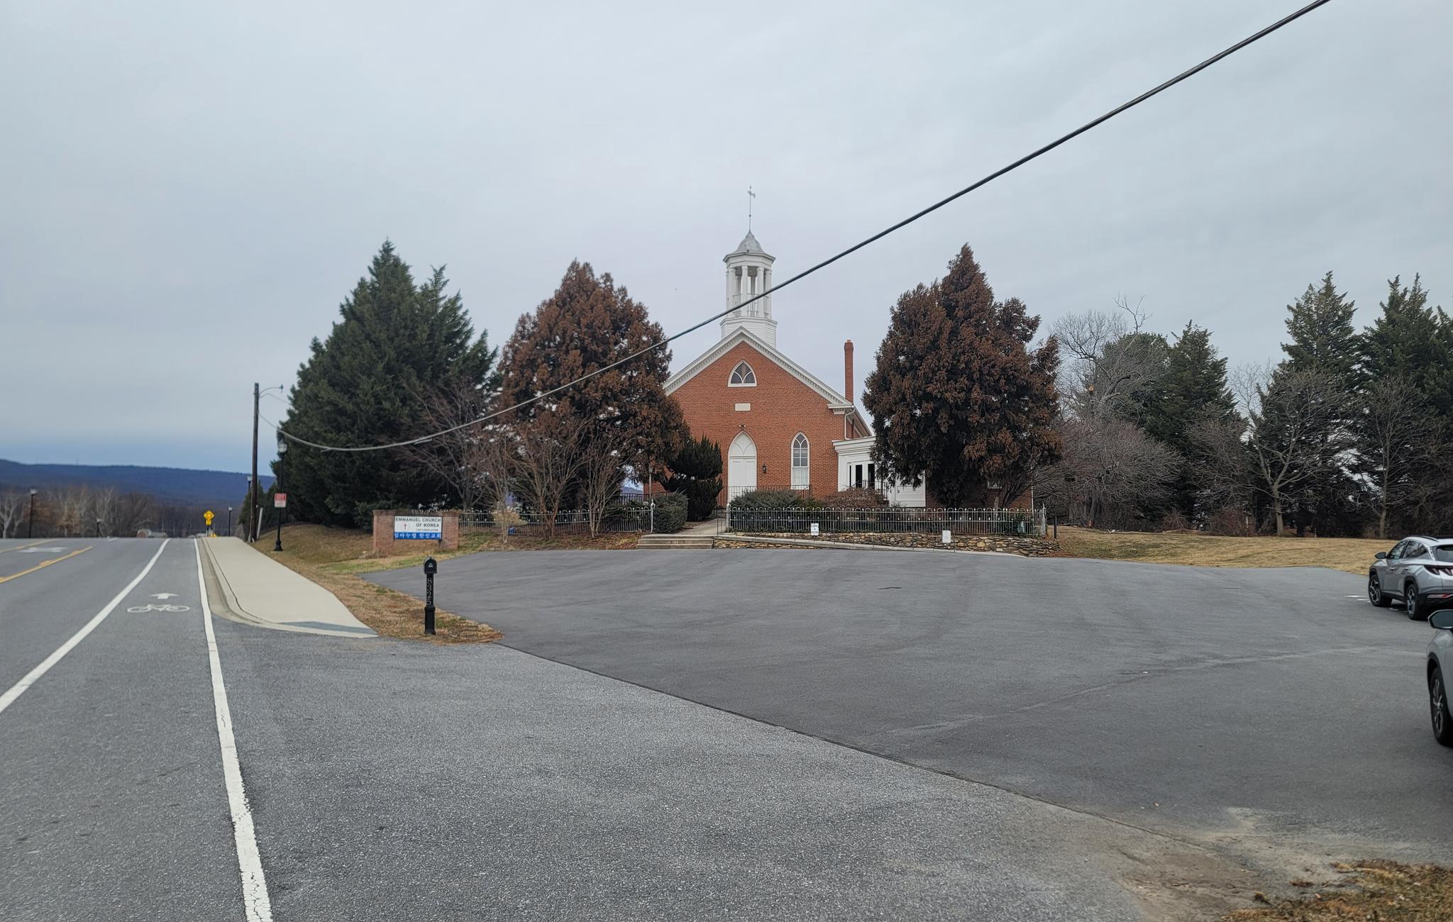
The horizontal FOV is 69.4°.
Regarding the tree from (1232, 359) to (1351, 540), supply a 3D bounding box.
[{"bbox_3d":[27.503,-0.552,51.000,5.740,8.440,5.450,0,-3,0],"label":"tree"}]

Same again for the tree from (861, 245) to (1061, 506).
[{"bbox_3d":[11.169,-4.009,50.427,9.400,12.970,9.000,-1,-4,12],"label":"tree"}]

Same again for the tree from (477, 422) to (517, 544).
[{"bbox_3d":[-9.069,0.870,41.657,1.600,4.780,1.700,1,-4,-12],"label":"tree"}]

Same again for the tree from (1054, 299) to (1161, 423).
[{"bbox_3d":[21.974,-2.838,61.000,6.660,13.130,6.660,0,-3,0],"label":"tree"}]

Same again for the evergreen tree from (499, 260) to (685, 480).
[{"bbox_3d":[-6.089,-3.134,47.500,8.430,11.870,8.010,0,-3,0],"label":"evergreen tree"}]

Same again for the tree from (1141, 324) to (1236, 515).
[{"bbox_3d":[29.866,-2.266,68.448,6.000,13.610,6.000,-2,-4,24],"label":"tree"}]

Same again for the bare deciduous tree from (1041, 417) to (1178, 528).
[{"bbox_3d":[19.322,0.602,53.000,7.170,5.620,6.810,0,-3,0],"label":"bare deciduous tree"}]

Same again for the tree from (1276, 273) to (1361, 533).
[{"bbox_3d":[33.881,-3.367,60.499,5.000,15.140,5.200,-2,-4,29],"label":"tree"}]

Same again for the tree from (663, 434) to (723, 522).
[{"bbox_3d":[-1.600,0.813,48.500,2.830,3.990,2.830,0,-3,0],"label":"tree"}]

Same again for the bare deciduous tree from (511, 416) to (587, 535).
[{"bbox_3d":[-6.981,0.561,41.500,2.960,4.850,2.960,0,-3,0],"label":"bare deciduous tree"}]

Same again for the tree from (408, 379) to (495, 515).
[{"bbox_3d":[-12.042,-0.448,46.000,4.030,6.220,4.030,0,-3,0],"label":"tree"}]

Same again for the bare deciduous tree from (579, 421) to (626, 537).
[{"bbox_3d":[-5.011,0.707,42.655,1.900,4.710,1.800,0,-4,-7],"label":"bare deciduous tree"}]

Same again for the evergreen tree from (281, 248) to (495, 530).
[{"bbox_3d":[-16.496,-3.849,51.463,10.200,14.070,9.500,1,-4,-18],"label":"evergreen tree"}]

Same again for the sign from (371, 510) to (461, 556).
[{"bbox_3d":[-12.005,2.763,40.556,3.250,1.710,0.700,2,-4,-30],"label":"sign"}]

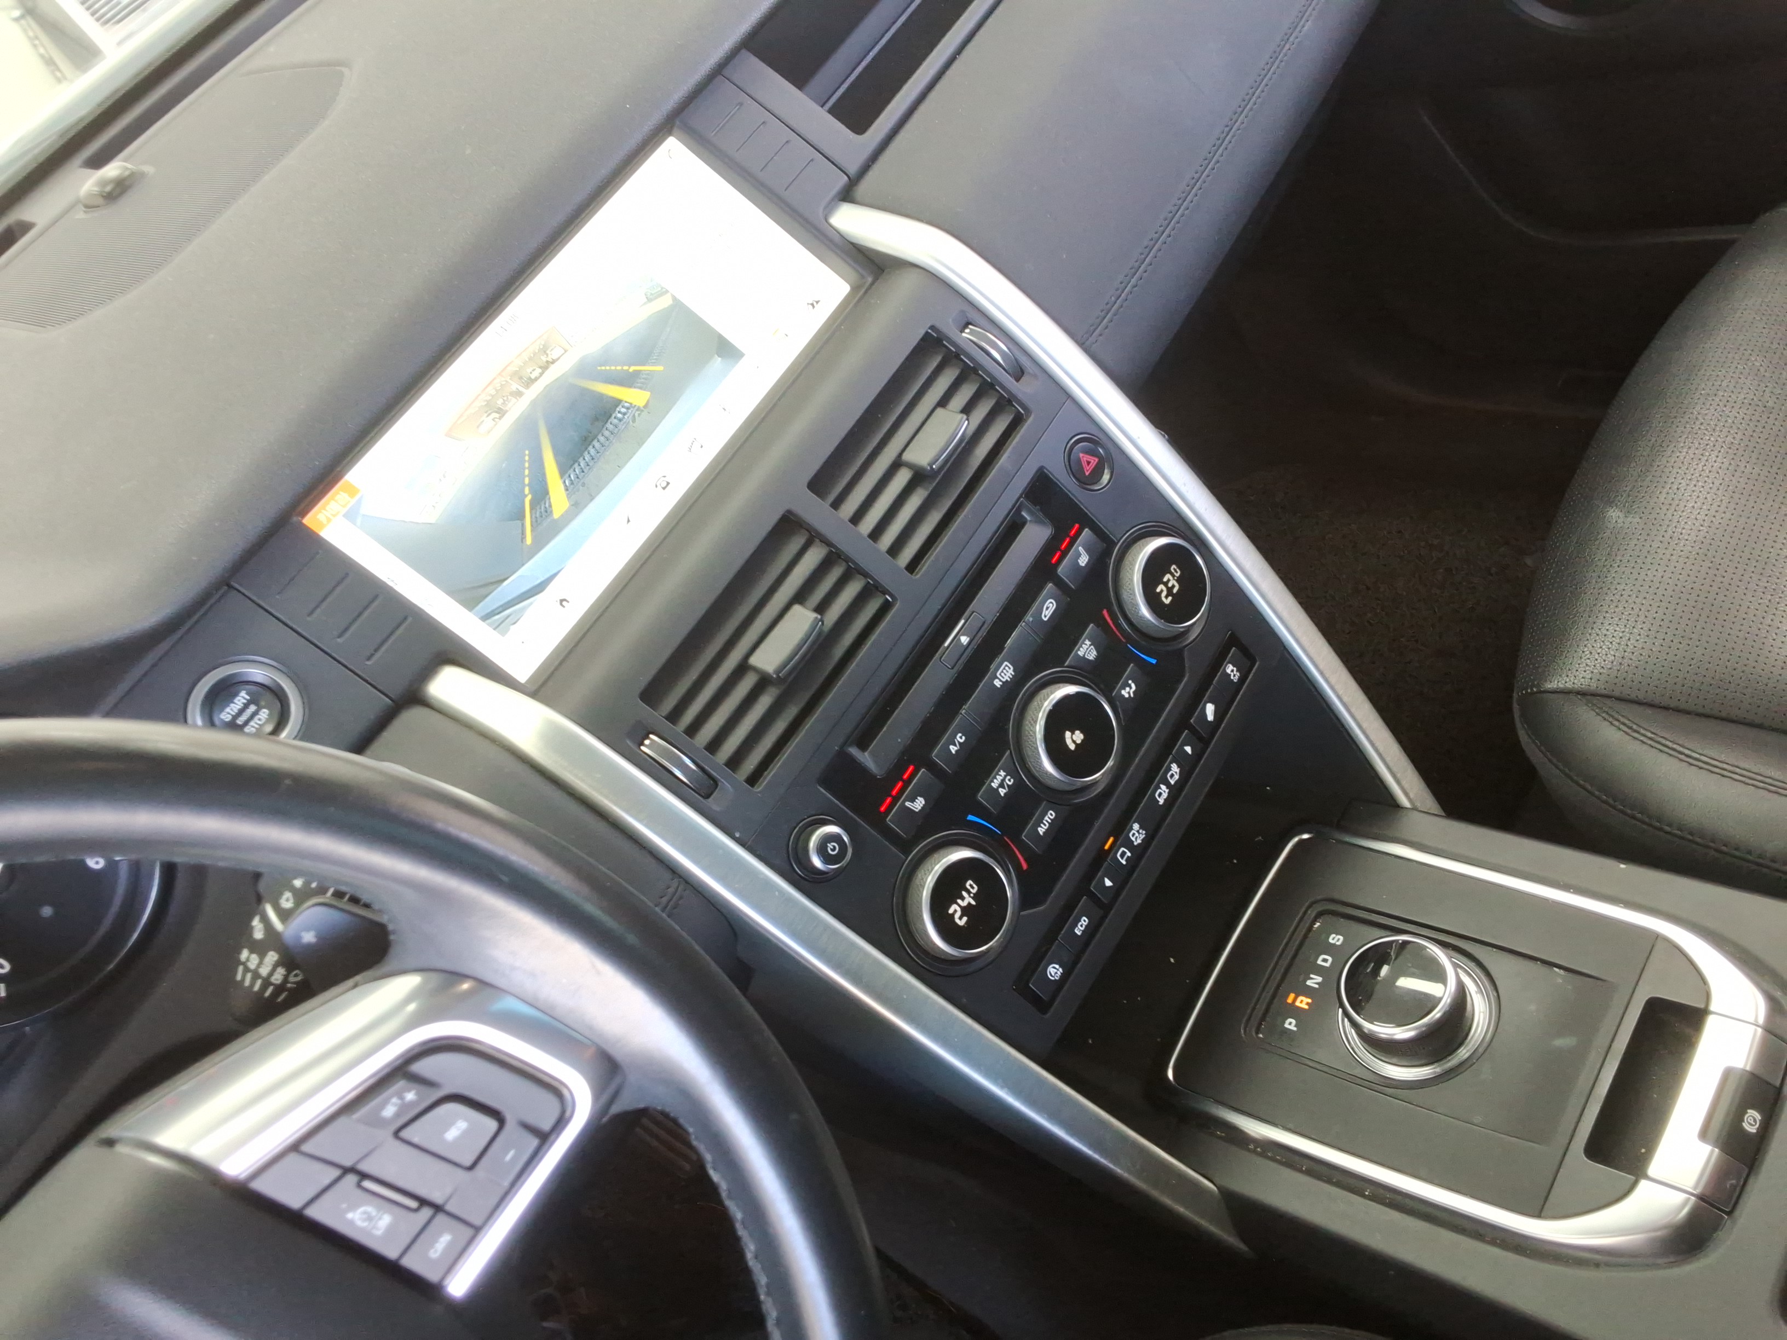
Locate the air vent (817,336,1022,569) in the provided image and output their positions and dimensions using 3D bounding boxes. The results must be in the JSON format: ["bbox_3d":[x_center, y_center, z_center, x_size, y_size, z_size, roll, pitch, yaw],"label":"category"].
[{"bbox_3d":[0.009,-0.092,0.620,0.097,0.057,0.028,-55,10,-22],"label":"air vent"}]

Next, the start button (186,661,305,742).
[{"bbox_3d":[-0.242,0.017,0.541,0.041,0.041,0.018,-55,8,-22],"label":"start button"}]

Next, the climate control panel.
[{"bbox_3d":[0.067,0.025,0.624,0.225,0.145,0.032,-55,19,-22],"label":"climate control panel"}]

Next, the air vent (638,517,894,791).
[{"bbox_3d":[-0.051,-0.007,0.579,0.097,0.057,0.028,-55,10,-22],"label":"air vent"}]

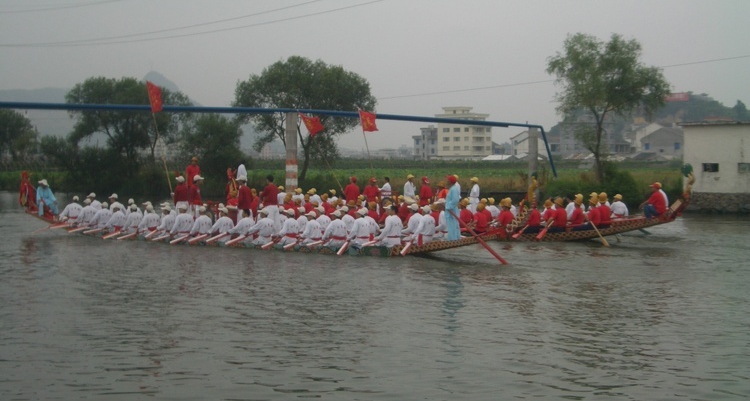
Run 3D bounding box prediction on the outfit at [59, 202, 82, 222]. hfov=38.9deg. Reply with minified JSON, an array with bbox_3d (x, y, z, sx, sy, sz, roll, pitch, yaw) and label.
[{"bbox_3d":[-11.182,0.404,39.000,0.560,0.740,0.600,-2,3,-43],"label":"outfit"}]

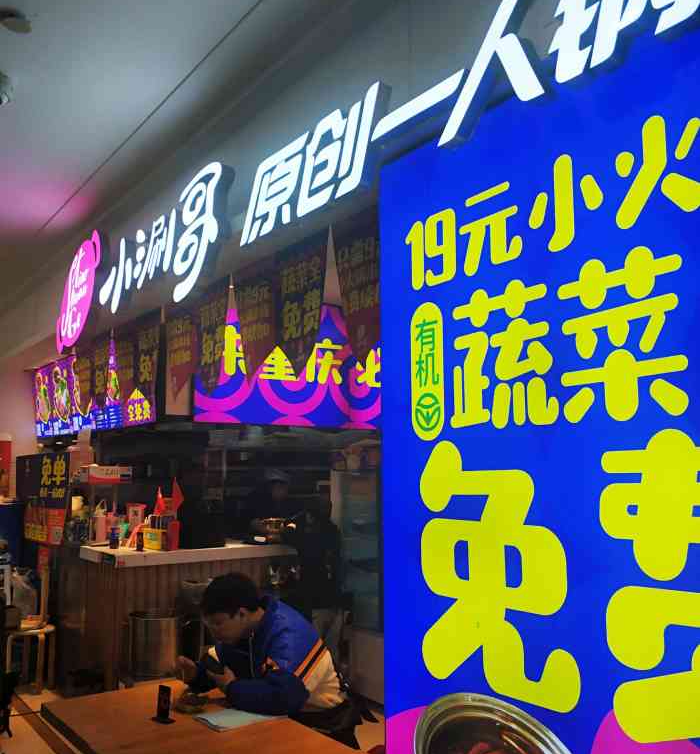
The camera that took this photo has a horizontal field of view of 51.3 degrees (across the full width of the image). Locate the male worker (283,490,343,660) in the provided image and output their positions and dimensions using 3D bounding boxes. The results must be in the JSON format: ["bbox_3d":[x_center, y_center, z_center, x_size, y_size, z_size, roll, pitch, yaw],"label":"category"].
[{"bbox_3d":[-0.300,1.571,5.220,0.400,1.600,0.470,2,-8,-19],"label":"male worker"}]

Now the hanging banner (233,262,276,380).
[{"bbox_3d":[-0.367,-0.200,2.720,0.015,0.465,0.345,6,-10,-36],"label":"hanging banner"}]

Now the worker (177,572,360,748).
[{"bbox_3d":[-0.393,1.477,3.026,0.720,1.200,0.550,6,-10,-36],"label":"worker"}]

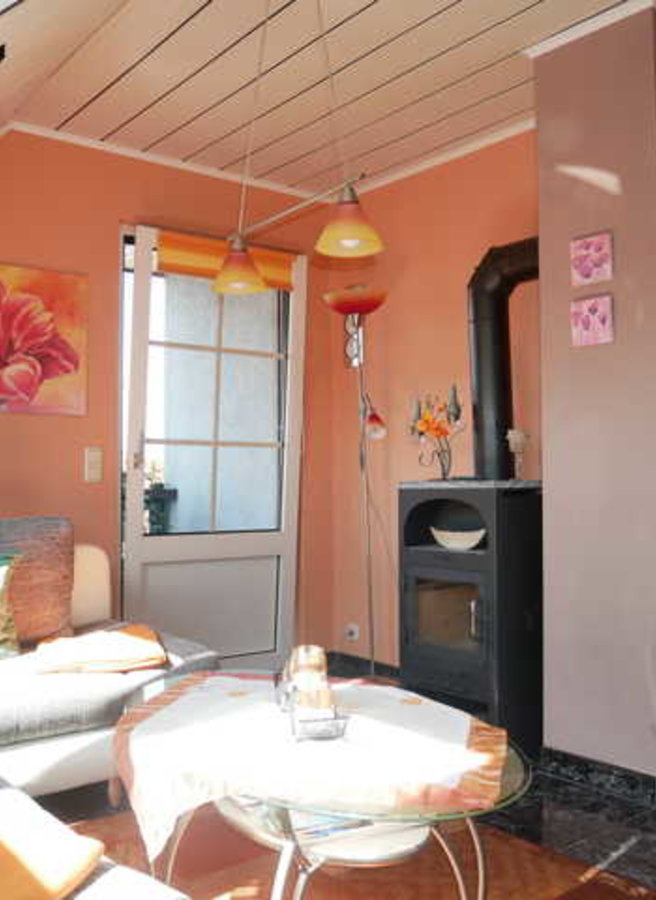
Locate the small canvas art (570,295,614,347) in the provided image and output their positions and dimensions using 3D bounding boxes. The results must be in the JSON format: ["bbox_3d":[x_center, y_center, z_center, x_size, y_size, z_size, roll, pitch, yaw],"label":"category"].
[{"bbox_3d":[0.869,-0.427,2.744,0.020,0.155,0.150,0,-1,-41],"label":"small canvas art"}]

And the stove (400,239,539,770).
[{"bbox_3d":[0.638,0.152,3.264,0.430,1.935,0.570,0,-1,-41],"label":"stove"}]

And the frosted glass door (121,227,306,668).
[{"bbox_3d":[-0.518,0.069,3.911,0.970,2.090,0.090,0,2,-41],"label":"frosted glass door"}]

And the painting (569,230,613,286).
[{"bbox_3d":[0.867,-0.629,2.748,0.020,0.155,0.150,0,-1,-41],"label":"painting"}]

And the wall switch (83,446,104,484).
[{"bbox_3d":[-1.000,0.064,3.547,0.081,0.150,0.015,0,-1,-41],"label":"wall switch"}]

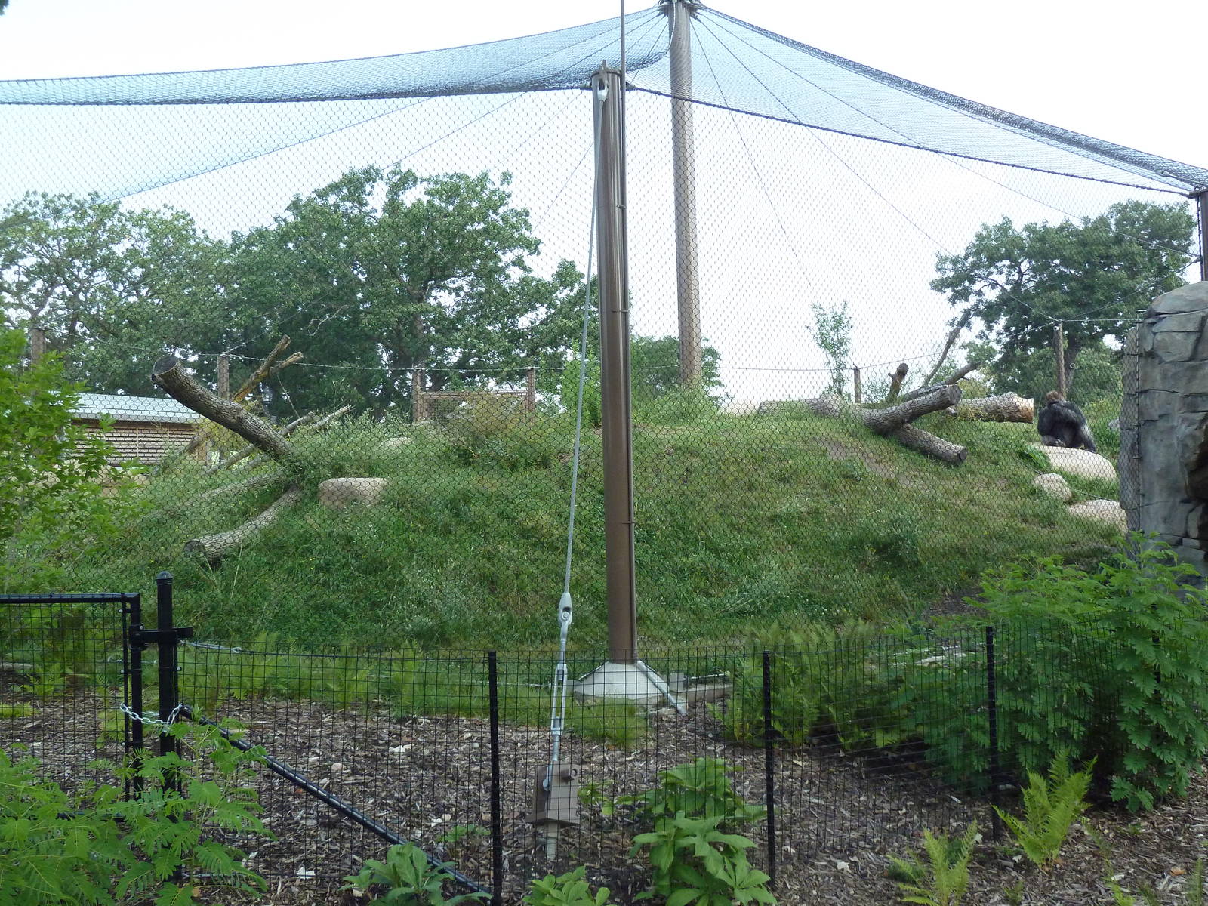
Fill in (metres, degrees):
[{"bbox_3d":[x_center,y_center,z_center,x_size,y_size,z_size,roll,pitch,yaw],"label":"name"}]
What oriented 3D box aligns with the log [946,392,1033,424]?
[{"bbox_3d":[5.880,-0.672,15.500,1.450,0.440,0.430,-2,0,18],"label":"log"}]

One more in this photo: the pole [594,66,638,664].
[{"bbox_3d":[0.087,-0.620,8.300,0.250,4.830,0.250,-1,6,0],"label":"pole"}]

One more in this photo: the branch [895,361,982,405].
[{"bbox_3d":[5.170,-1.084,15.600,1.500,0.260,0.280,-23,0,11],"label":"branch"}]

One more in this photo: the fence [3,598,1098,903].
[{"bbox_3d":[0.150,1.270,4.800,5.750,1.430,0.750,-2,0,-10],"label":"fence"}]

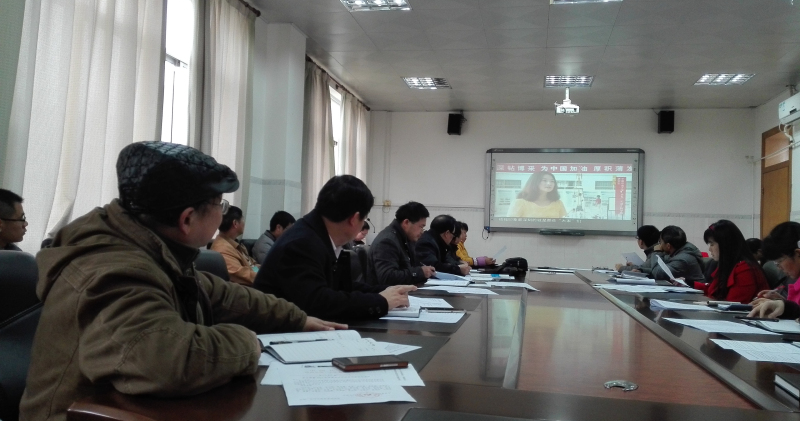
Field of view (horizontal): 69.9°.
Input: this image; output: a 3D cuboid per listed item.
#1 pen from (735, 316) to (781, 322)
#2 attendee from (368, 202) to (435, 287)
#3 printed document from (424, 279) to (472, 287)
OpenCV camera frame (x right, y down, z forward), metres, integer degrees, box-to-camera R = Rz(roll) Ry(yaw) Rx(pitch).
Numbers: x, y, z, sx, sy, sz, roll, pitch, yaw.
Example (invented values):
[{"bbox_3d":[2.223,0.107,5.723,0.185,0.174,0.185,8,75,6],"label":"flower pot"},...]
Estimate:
[{"bbox_3d":[1.188,0.363,1.905,0.135,0.012,0.012,1,-3,29],"label":"pen"},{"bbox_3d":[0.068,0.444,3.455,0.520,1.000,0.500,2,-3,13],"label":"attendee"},{"bbox_3d":[0.284,0.419,3.324,0.250,0.020,0.260,2,-3,13],"label":"printed document"}]

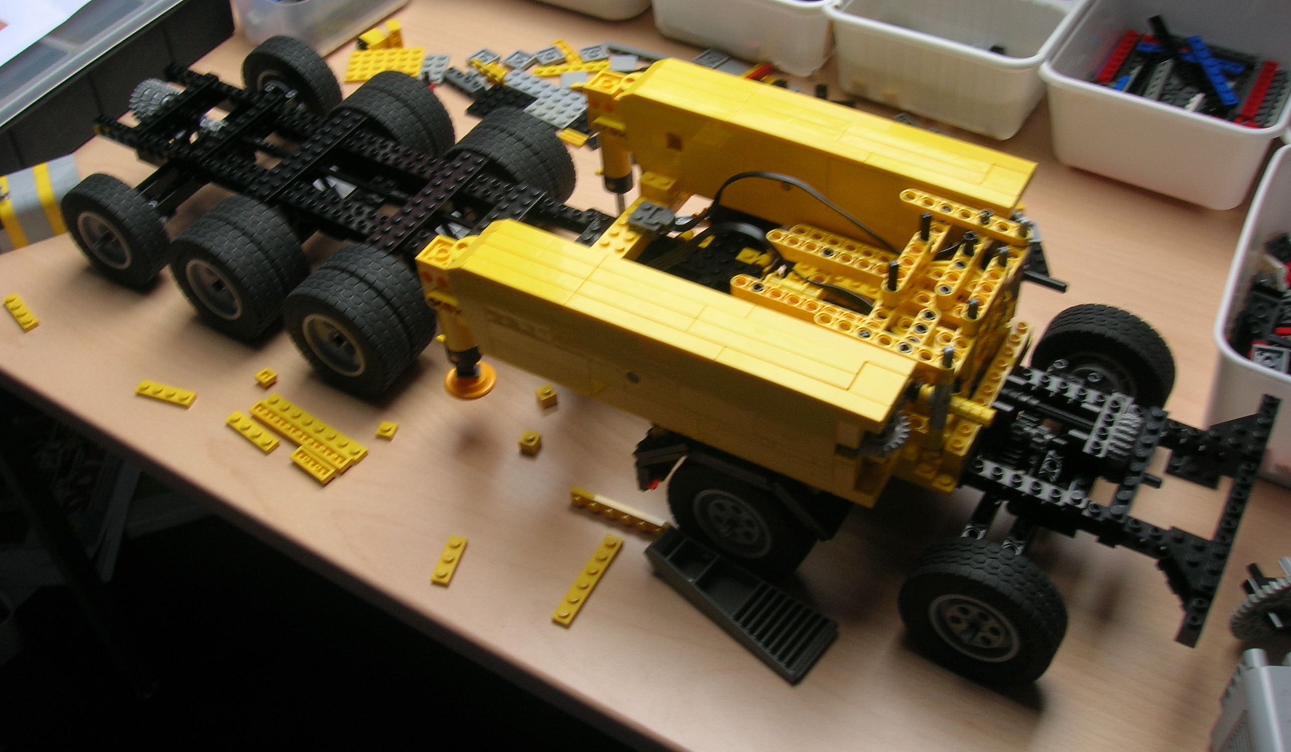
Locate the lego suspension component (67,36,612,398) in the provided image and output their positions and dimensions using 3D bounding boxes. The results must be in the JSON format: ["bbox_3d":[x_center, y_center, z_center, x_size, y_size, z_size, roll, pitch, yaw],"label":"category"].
[{"bbox_3d":[-0.156,-0.089,0.671,0.308,0.066,0.160,23,53,24],"label":"lego suspension component"}]

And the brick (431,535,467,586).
[{"bbox_3d":[-0.085,0.080,0.549,0.008,0.005,0.024,10,49,14],"label":"brick"}]

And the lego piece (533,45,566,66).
[{"bbox_3d":[-0.061,-0.203,0.811,0.016,0.005,0.016,-23,49,-16],"label":"lego piece"}]

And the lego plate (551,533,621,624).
[{"bbox_3d":[-0.024,0.087,0.538,0.008,0.005,0.048,20,52,22],"label":"lego plate"}]

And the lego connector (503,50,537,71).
[{"bbox_3d":[-0.080,-0.200,0.810,0.016,0.005,0.016,27,55,27],"label":"lego connector"}]

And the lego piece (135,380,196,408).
[{"bbox_3d":[-0.237,0.009,0.629,0.032,0.005,0.008,13,50,16],"label":"lego piece"}]

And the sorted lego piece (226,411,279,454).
[{"bbox_3d":[-0.188,0.027,0.608,0.032,0.005,0.008,30,56,28],"label":"sorted lego piece"}]

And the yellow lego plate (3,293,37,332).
[{"bbox_3d":[-0.333,-0.034,0.677,0.008,0.005,0.032,-34,53,-24],"label":"yellow lego plate"}]

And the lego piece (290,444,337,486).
[{"bbox_3d":[-0.154,0.043,0.590,0.024,0.005,0.008,29,55,28],"label":"lego piece"}]

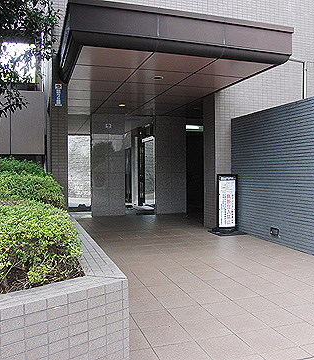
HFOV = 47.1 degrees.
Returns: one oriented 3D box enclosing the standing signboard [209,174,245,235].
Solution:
[{"bbox_3d":[1.215,0.413,6.197,0.490,1.015,0.460,-1,1,-17],"label":"standing signboard"}]

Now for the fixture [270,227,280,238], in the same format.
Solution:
[{"bbox_3d":[1.741,0.783,5.377,0.050,0.110,0.200,-1,1,-18],"label":"fixture"}]

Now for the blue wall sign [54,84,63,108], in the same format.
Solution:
[{"bbox_3d":[-1.527,-1.312,5.614,0.105,0.340,0.015,-1,1,-18],"label":"blue wall sign"}]

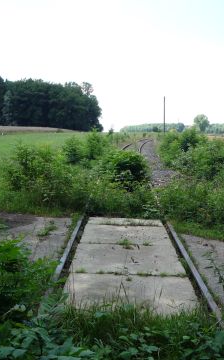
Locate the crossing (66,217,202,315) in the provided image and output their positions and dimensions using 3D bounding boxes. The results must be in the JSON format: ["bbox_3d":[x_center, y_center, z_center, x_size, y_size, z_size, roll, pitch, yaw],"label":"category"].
[{"bbox_3d":[0.190,0.992,5.852,1.282,0.150,4.117,0,6,1],"label":"crossing"}]

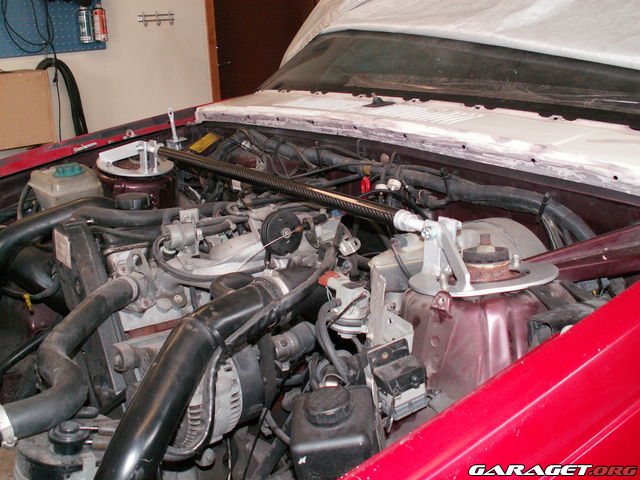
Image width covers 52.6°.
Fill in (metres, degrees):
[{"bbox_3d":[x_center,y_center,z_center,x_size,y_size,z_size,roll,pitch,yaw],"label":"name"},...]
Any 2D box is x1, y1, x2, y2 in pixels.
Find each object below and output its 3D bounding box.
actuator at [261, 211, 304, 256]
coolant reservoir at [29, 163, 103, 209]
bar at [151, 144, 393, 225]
[{"bbox_3d":[-0.062,-0.012,1.040,0.070,0.070,0.028,-15,22,-37],"label":"actuator"},{"bbox_3d":[-0.609,-0.084,1.547,0.140,0.160,0.135,-15,22,-37],"label":"coolant reservoir"},{"bbox_3d":[-0.129,-0.119,1.214,0.028,0.028,0.760,-15,23,-37],"label":"bar"}]

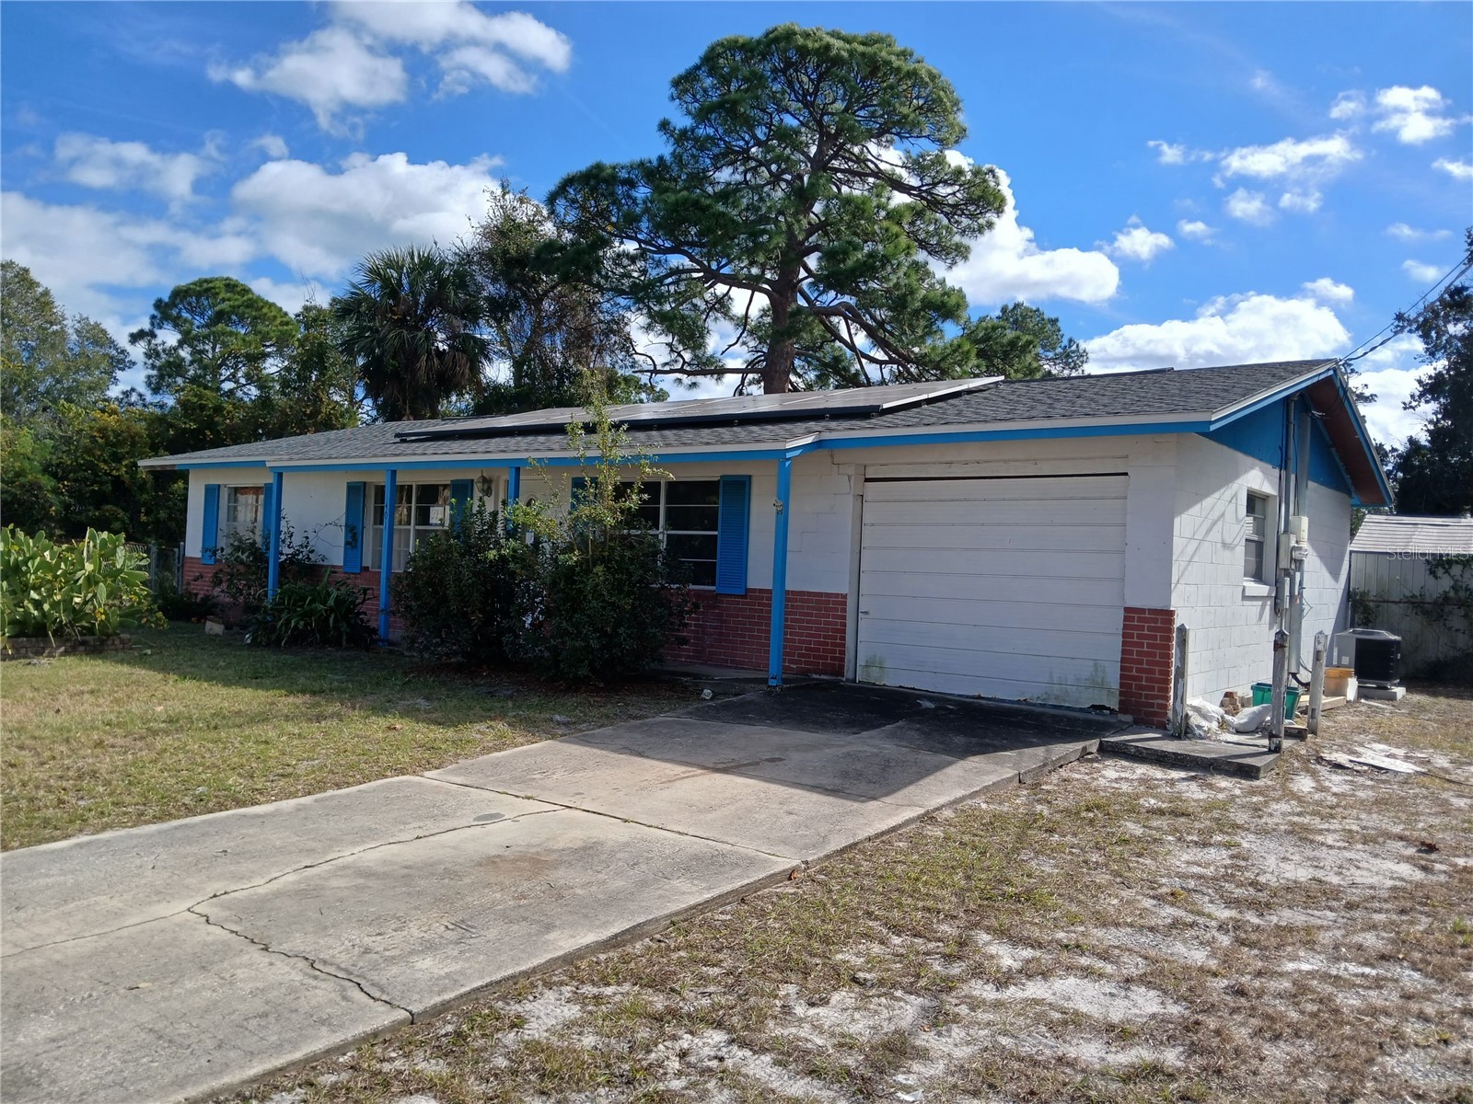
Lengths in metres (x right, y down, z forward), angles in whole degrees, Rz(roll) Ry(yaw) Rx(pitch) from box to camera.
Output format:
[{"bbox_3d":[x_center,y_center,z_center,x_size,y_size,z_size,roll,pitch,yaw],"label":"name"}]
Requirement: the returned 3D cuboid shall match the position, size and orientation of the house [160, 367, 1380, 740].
[{"bbox_3d":[-1.151,-0.510,17.986,19.170,3.910,9.300,2,-1,39],"label":"house"}]

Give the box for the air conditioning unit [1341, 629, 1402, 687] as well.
[{"bbox_3d":[7.889,1.303,13.778,0.640,0.700,0.640,2,-1,39],"label":"air conditioning unit"}]

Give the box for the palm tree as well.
[{"bbox_3d":[-9.313,-3.623,30.934,4.200,9.885,4.200,2,-1,39],"label":"palm tree"}]

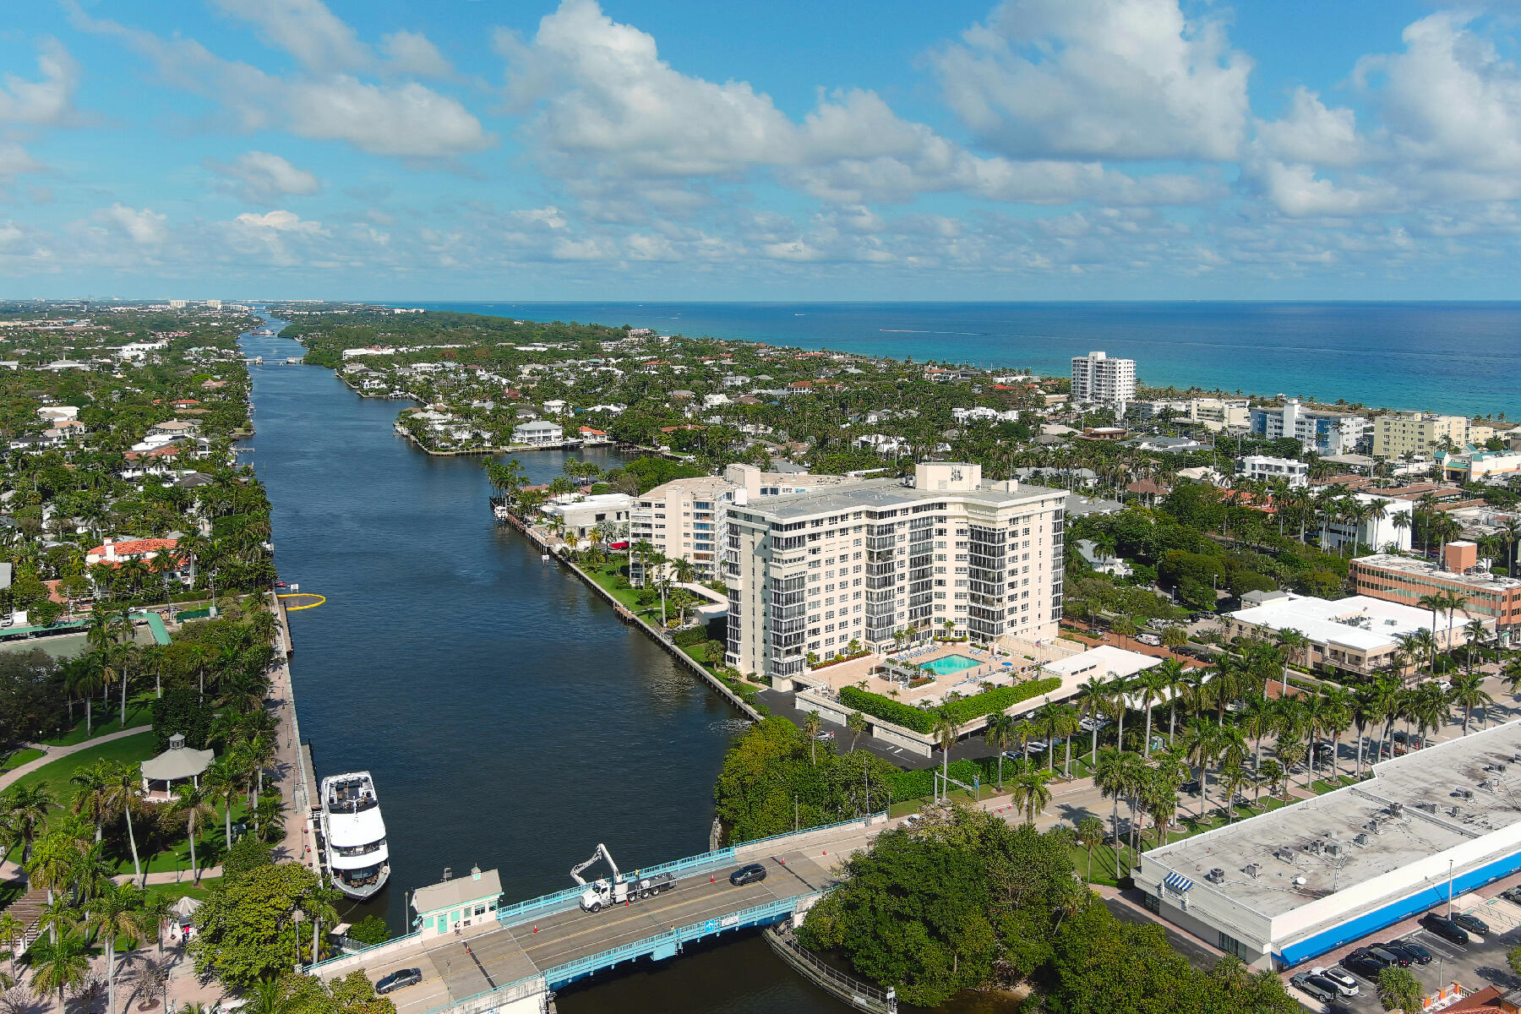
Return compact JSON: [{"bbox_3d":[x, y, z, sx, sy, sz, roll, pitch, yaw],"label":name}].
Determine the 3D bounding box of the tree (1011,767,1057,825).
[{"bbox_3d":[35.820,41.530,162.670,5.800,12.790,5.800,-6,11,-30],"label":"tree"}]

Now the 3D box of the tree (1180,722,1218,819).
[{"bbox_3d":[64.260,38.200,176.620,5.400,14.600,5.400,-6,11,-30],"label":"tree"}]

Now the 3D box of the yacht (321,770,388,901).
[{"bbox_3d":[-56.275,45.048,170.126,7.300,8.400,32.200,-4,11,-22],"label":"yacht"}]

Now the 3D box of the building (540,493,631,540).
[{"bbox_3d":[-54.320,3.170,395.620,30.000,9.300,19.000,-6,12,-32],"label":"building"}]

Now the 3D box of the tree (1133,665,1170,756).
[{"bbox_3d":[63.710,33.650,200.470,6.100,15.550,6.100,3,10,18],"label":"tree"}]

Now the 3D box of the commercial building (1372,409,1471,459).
[{"bbox_3d":[305.503,-33.371,565.785,26.000,19.500,29.500,-6,11,-30],"label":"commercial building"}]

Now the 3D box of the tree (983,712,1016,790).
[{"bbox_3d":[36.900,37.660,187.310,4.600,12.030,4.600,0,10,0],"label":"tree"}]

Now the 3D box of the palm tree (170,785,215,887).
[{"bbox_3d":[-72.720,42.050,156.900,6.000,13.800,6.000,-5,11,-26],"label":"palm tree"}]

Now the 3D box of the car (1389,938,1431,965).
[{"bbox_3d":[74.680,51.030,141.160,1.820,1.450,4.550,-6,11,-30],"label":"car"}]

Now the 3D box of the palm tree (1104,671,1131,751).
[{"bbox_3d":[59.980,34.110,203.250,5.200,13.700,5.200,3,10,17],"label":"palm tree"}]

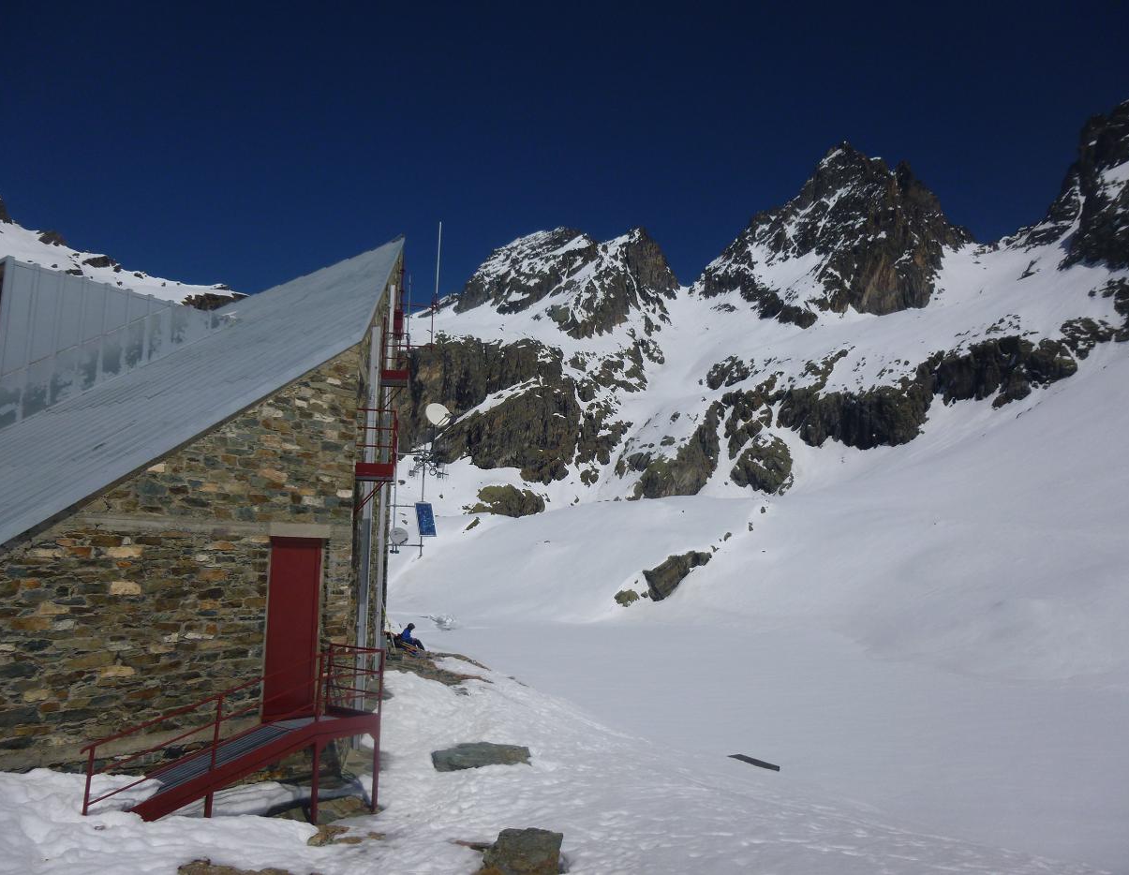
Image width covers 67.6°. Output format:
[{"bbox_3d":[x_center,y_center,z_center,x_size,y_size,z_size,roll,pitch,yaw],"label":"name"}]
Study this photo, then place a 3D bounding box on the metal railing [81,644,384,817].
[{"bbox_3d":[-3.804,3.475,9.512,1.139,1.945,3.515,-6,-11,39],"label":"metal railing"}]

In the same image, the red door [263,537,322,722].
[{"bbox_3d":[-3.639,2.516,11.122,0.079,2.326,0.851,-6,-11,39],"label":"red door"}]

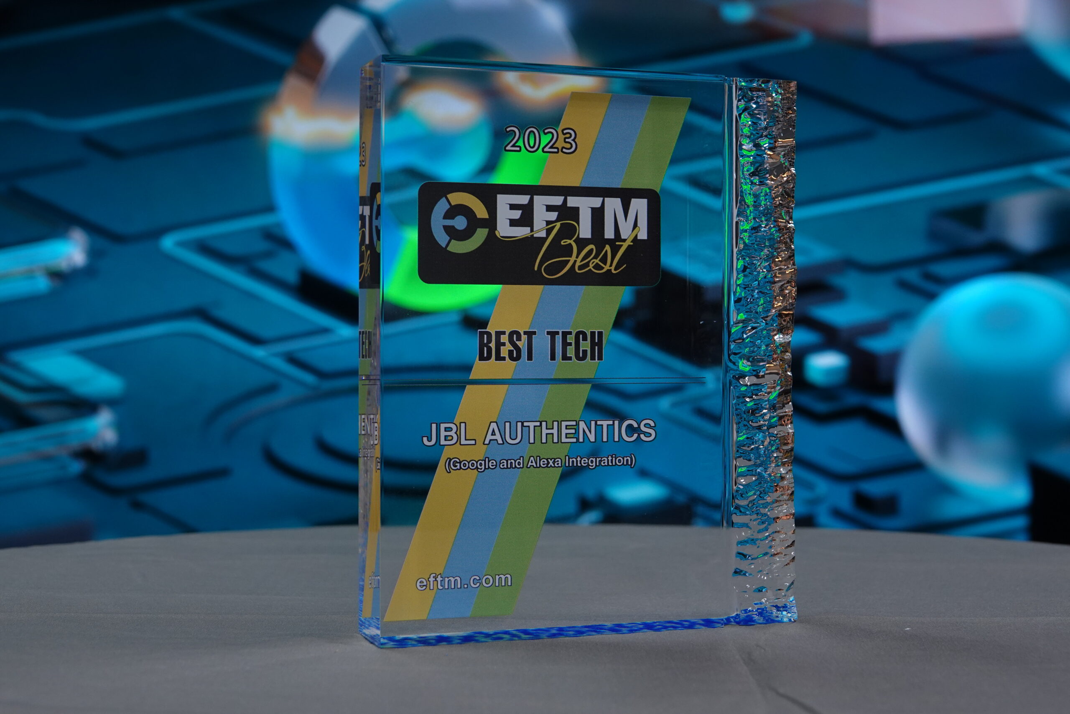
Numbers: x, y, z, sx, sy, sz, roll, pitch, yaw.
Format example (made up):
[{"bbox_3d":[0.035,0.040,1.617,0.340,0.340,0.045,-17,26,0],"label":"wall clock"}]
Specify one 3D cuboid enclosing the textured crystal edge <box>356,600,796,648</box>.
[{"bbox_3d":[0.016,0.086,0.536,0.146,0.008,0.028,0,0,-20],"label":"textured crystal edge"}]

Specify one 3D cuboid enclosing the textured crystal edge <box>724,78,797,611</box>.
[{"bbox_3d":[0.072,-0.004,0.555,0.028,0.179,0.028,0,0,-20],"label":"textured crystal edge"}]

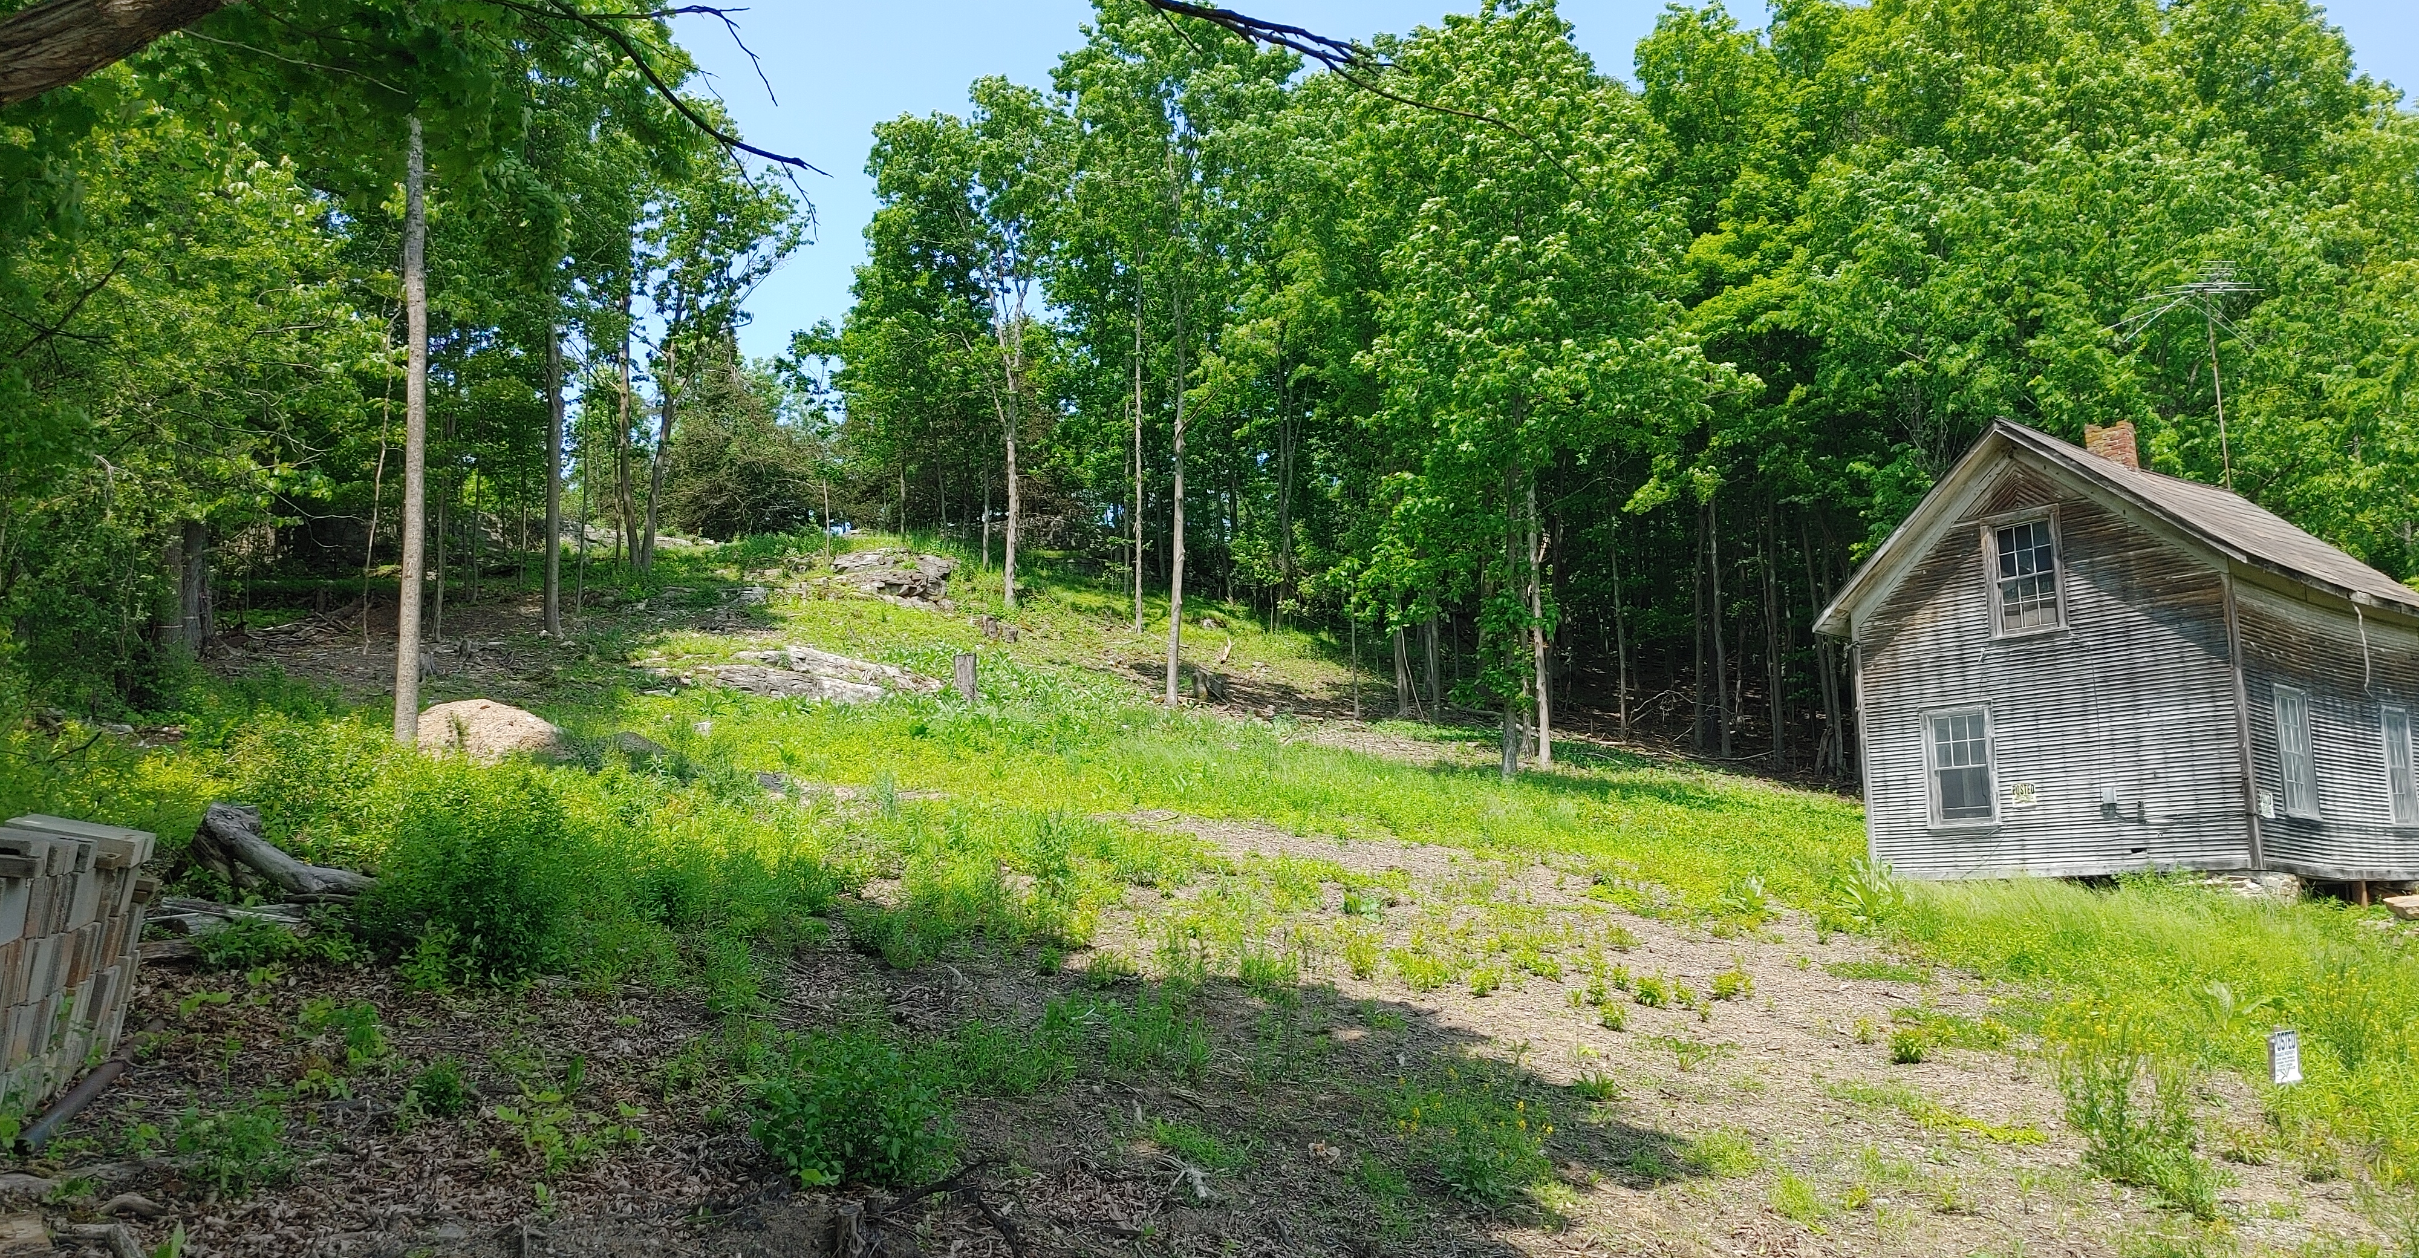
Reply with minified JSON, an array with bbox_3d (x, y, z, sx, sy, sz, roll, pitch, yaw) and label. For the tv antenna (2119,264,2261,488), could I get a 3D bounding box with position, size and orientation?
[{"bbox_3d":[14.864,-3.665,27.246,2.300,3.400,1.700,-2,-10,9],"label":"tv antenna"}]

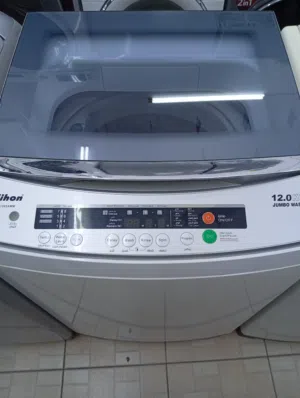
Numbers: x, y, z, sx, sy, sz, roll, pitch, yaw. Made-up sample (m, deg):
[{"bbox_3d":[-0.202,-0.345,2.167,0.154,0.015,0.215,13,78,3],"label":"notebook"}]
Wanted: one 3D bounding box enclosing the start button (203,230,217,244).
[{"bbox_3d":[0.086,0.056,0.449,0.021,0.006,0.021,0,68,0],"label":"start button"}]

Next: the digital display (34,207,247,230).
[{"bbox_3d":[-0.014,0.029,0.460,0.309,0.008,0.036,0,68,0],"label":"digital display"}]

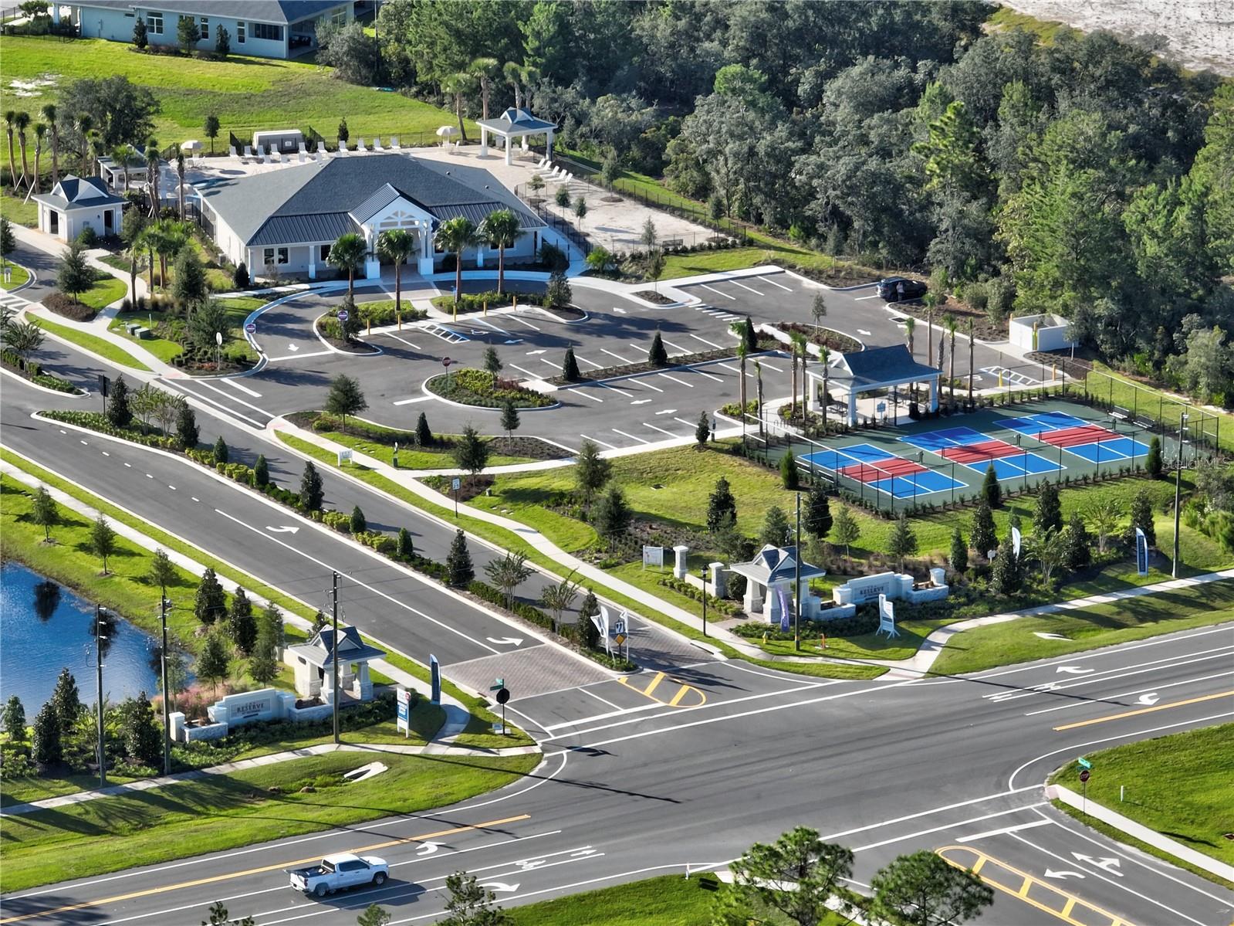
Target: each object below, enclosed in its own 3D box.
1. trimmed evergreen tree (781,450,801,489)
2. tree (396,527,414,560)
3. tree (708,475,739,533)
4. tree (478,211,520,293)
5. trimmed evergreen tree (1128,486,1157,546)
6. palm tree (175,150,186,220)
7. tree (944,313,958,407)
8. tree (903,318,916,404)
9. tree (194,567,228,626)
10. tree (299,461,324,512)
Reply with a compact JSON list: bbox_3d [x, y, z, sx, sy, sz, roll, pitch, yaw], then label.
[{"bbox_3d":[12.954,0.379,428.280,1.439,2.810,1.439,0,16,0],"label":"trimmed evergreen tree"},{"bbox_3d":[-14.564,5.531,395.102,1.190,2.260,1.190,0,16,0],"label":"tree"},{"bbox_3d":[7.475,2.987,406.089,2.118,4.158,2.118,0,16,0],"label":"tree"},{"bbox_3d":[-9.447,-16.942,462.884,3.584,7.270,3.584,0,16,0],"label":"tree"},{"bbox_3d":[36.097,3.635,393.945,1.852,4.050,1.852,0,16,0],"label":"trimmed evergreen tree"},{"bbox_3d":[-37.192,-23.681,488.781,0.905,6.730,0.905,0,16,0],"label":"palm tree"},{"bbox_3d":[25.014,-7.825,429.780,1.013,7.010,1.013,0,16,0],"label":"tree"},{"bbox_3d":[21.967,-7.762,430.175,0.941,6.720,0.941,0,16,0],"label":"tree"},{"bbox_3d":[-26.999,8.725,381.336,2.210,3.710,2.210,0,16,0],"label":"tree"},{"bbox_3d":[-21.443,1.598,403.657,1.728,3.600,1.728,0,16,0],"label":"tree"}]

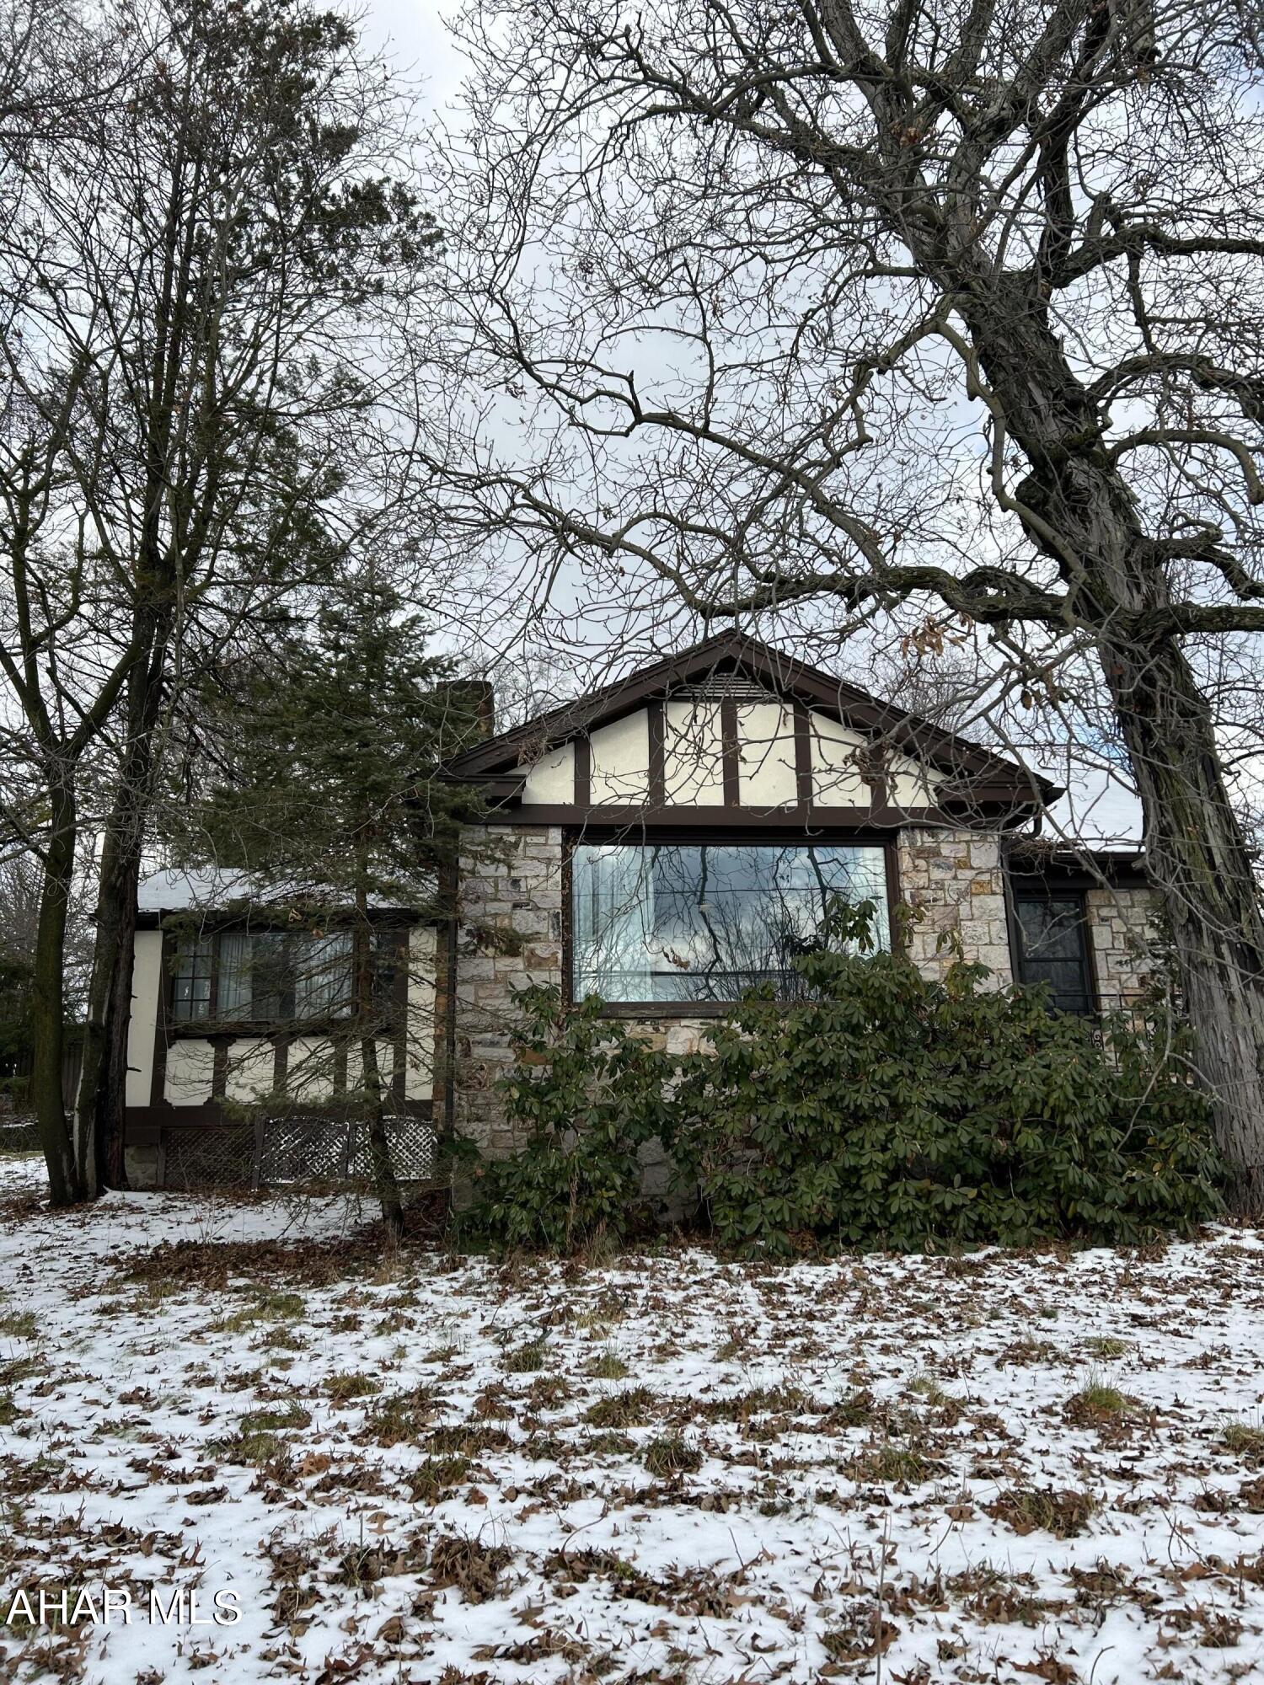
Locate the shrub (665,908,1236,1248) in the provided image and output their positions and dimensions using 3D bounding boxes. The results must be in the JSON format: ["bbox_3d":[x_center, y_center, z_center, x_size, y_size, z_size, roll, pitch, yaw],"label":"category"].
[{"bbox_3d":[2.601,1.988,10.912,4.679,2.906,2.069,0,-14,-6],"label":"shrub"}]

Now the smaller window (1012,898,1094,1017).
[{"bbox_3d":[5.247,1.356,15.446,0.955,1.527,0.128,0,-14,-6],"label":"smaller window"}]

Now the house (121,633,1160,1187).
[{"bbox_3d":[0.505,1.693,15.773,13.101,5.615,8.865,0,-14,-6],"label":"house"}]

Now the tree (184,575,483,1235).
[{"bbox_3d":[-2.597,0.357,10.979,2.610,5.910,2.561,0,-14,-6],"label":"tree"}]

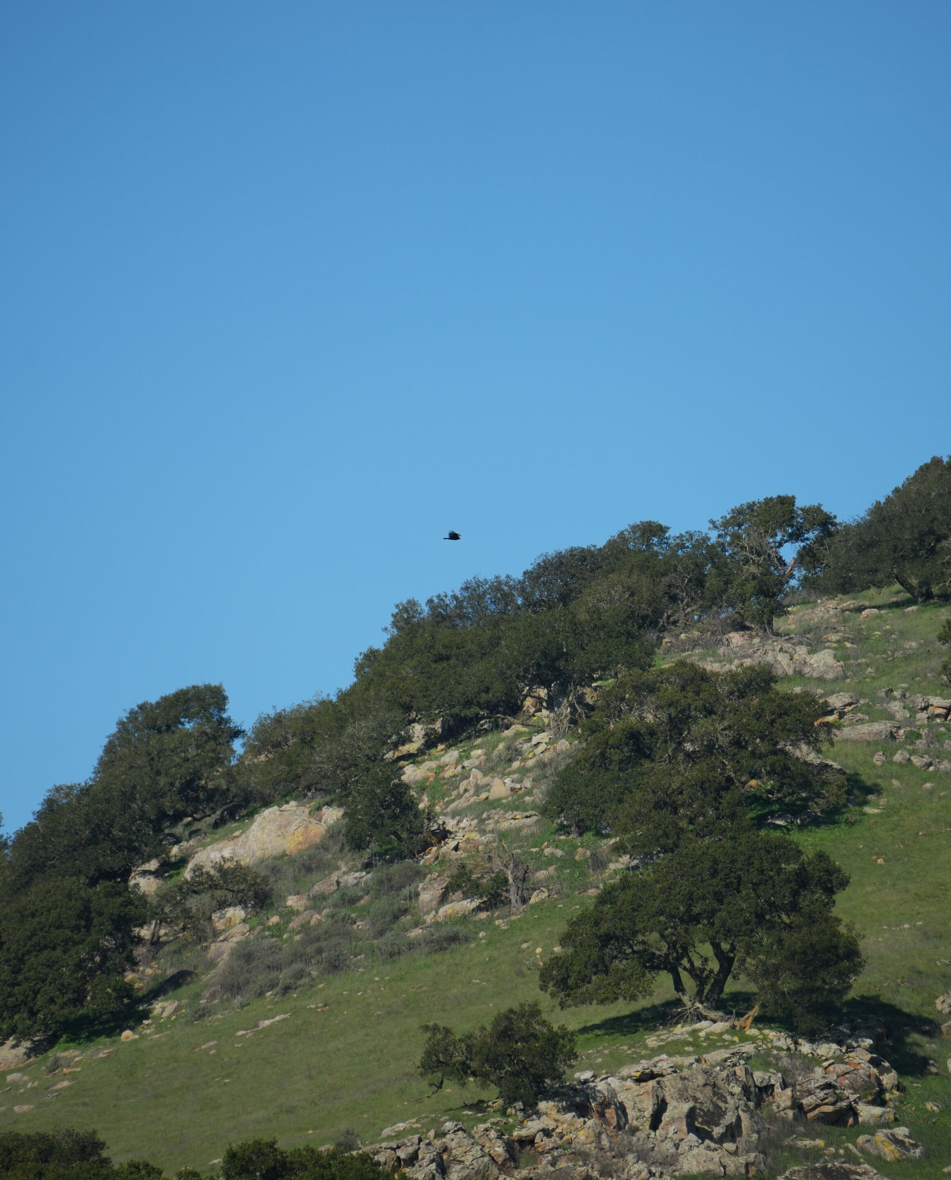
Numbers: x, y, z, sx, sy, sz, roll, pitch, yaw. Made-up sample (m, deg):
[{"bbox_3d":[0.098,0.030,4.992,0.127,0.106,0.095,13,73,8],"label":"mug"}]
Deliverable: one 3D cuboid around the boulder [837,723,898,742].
[{"bbox_3d":[14.154,5.144,532.500,2.197,0.720,1.500,0,-7,0],"label":"boulder"}]

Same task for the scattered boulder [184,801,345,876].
[{"bbox_3d":[-7.552,8.918,528.200,5.745,2.756,3.600,0,-7,0],"label":"scattered boulder"}]

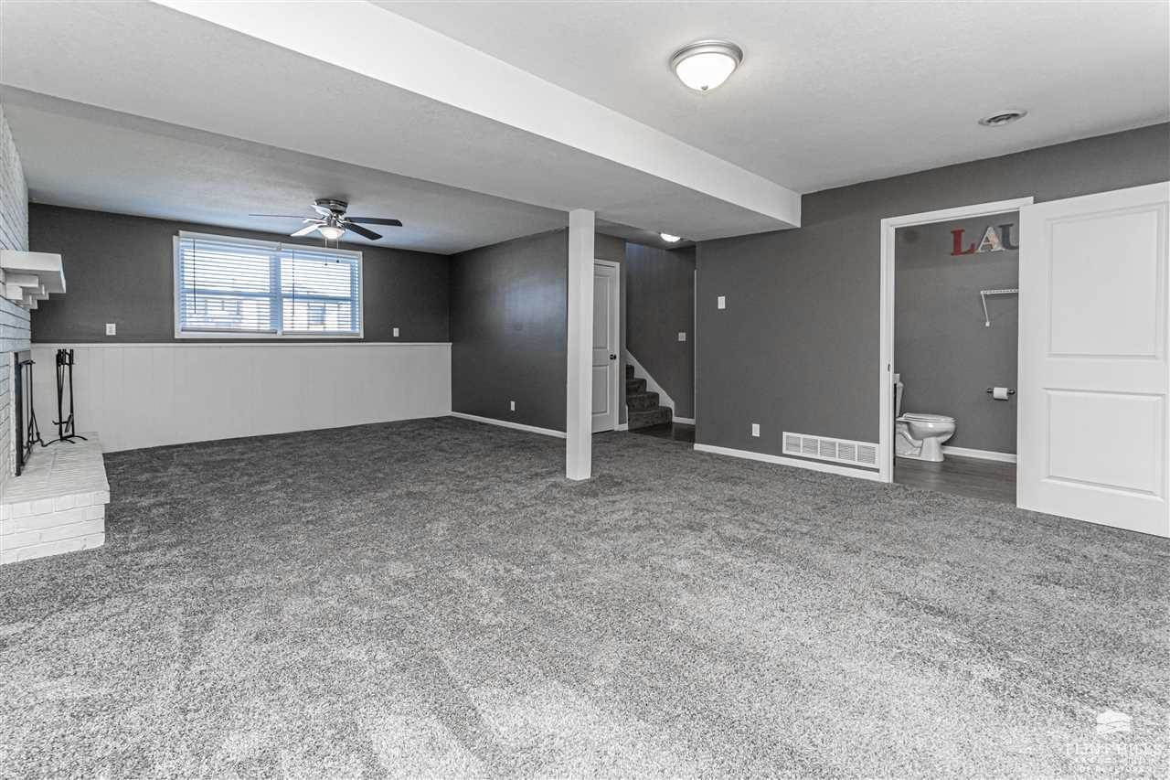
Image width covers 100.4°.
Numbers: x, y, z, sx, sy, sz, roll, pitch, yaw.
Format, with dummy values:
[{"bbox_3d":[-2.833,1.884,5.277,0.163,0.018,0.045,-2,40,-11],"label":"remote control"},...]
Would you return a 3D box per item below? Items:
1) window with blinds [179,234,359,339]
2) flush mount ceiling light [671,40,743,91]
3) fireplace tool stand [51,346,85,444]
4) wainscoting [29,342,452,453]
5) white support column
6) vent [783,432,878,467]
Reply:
[{"bbox_3d":[-3.827,-1.232,6.094,2.002,1.172,0.080,-4,6,-42],"label":"window with blinds"},{"bbox_3d":[0.565,-1.466,2.265,0.325,0.135,0.325,0,5,0],"label":"flush mount ceiling light"},{"bbox_3d":[-4.402,0.054,4.136,0.230,0.807,0.230,-5,6,-44],"label":"fireplace tool stand"},{"bbox_3d":[-3.728,-0.022,6.179,4.402,1.148,0.060,-4,6,-42],"label":"wainscoting"},{"bbox_3d":[-0.043,-0.382,4.202,0.150,2.275,0.150,4,6,45],"label":"white support column"},{"bbox_3d":[2.160,0.529,4.341,0.796,0.203,0.025,4,6,43],"label":"vent"}]

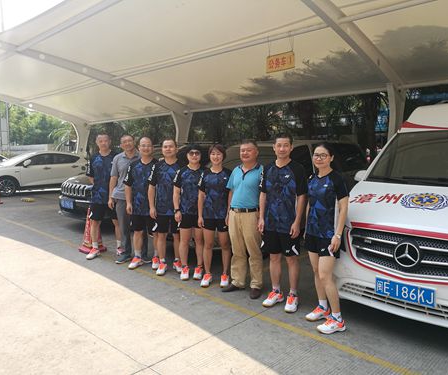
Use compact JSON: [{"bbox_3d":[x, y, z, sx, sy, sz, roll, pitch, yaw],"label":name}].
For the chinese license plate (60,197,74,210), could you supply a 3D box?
[{"bbox_3d":[-2.571,0.263,6.400,0.440,0.140,0.020,5,7,43],"label":"chinese license plate"}]

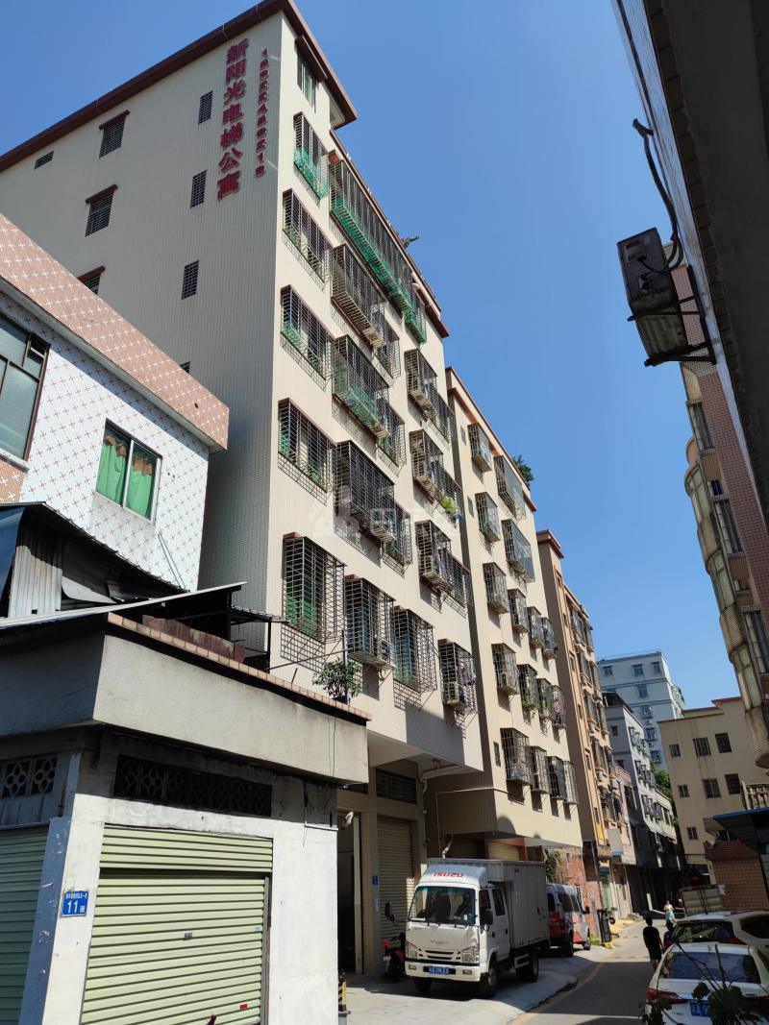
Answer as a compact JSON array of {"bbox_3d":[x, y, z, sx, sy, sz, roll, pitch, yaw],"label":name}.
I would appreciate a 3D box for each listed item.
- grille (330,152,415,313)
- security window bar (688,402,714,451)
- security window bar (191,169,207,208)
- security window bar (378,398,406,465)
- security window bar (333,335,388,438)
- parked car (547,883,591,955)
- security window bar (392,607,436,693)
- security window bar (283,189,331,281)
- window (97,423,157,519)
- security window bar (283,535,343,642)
[{"bbox_3d":[-0.272,-8.638,22.832,0.480,1.953,4.957,-14,-30,23],"label":"grille"},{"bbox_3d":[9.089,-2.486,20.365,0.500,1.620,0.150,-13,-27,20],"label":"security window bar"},{"bbox_3d":[-4.914,-8.566,18.785,0.440,1.200,0.070,-14,-28,22],"label":"security window bar"},{"bbox_3d":[0.228,-2.234,20.373,0.330,1.379,1.270,-14,-30,23],"label":"security window bar"},{"bbox_3d":[-0.542,-3.334,19.060,0.470,1.671,2.395,-14,-30,23],"label":"security window bar"},{"bbox_3d":[5.626,13.885,24.221,1.750,1.970,4.500,-15,-30,22],"label":"parked car"},{"bbox_3d":[0.743,3.362,17.215,0.443,1.666,1.508,-15,-30,22],"label":"security window bar"},{"bbox_3d":[-1.886,-6.957,17.967,0.320,1.210,1.980,-14,-28,22],"label":"security window bar"},{"bbox_3d":[-4.102,-0.633,11.488,0.100,1.310,1.330,-13,-27,20],"label":"window"},{"bbox_3d":[-1.319,1.483,13.456,0.453,1.636,1.528,-15,-30,22],"label":"security window bar"}]

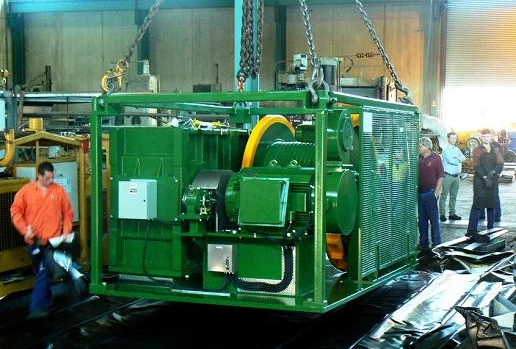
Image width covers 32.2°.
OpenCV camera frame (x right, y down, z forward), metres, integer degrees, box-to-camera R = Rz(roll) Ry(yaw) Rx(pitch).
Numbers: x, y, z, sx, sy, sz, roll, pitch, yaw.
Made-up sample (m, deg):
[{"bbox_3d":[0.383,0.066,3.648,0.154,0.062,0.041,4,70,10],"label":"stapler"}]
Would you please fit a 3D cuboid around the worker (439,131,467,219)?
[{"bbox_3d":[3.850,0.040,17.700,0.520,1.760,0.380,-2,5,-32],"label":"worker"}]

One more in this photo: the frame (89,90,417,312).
[{"bbox_3d":[0.181,0.200,11.043,2.740,2.170,3.830,1,2,24],"label":"frame"}]

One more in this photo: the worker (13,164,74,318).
[{"bbox_3d":[-2.370,0.700,9.850,0.640,1.690,0.560,0,4,-9],"label":"worker"}]

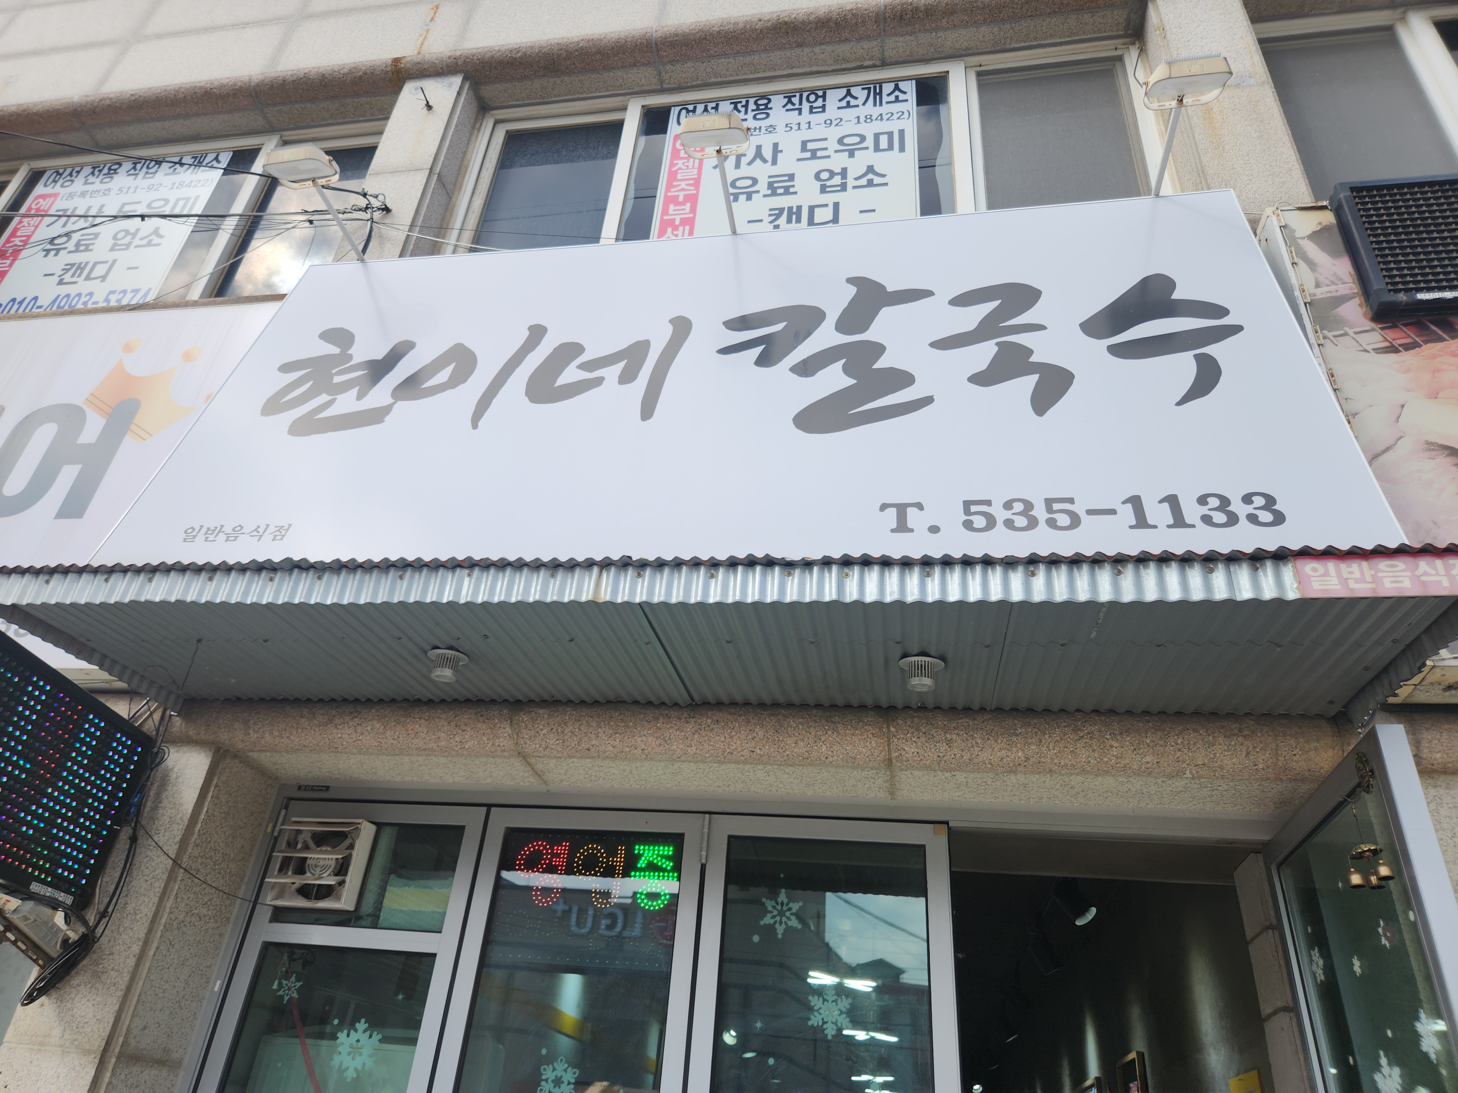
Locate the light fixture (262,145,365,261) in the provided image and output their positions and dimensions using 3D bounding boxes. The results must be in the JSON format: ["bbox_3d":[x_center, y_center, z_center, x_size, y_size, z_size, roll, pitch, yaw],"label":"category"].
[{"bbox_3d":[-1.376,-1.168,3.343,0.222,0.118,0.488,-1,-31,11],"label":"light fixture"}]

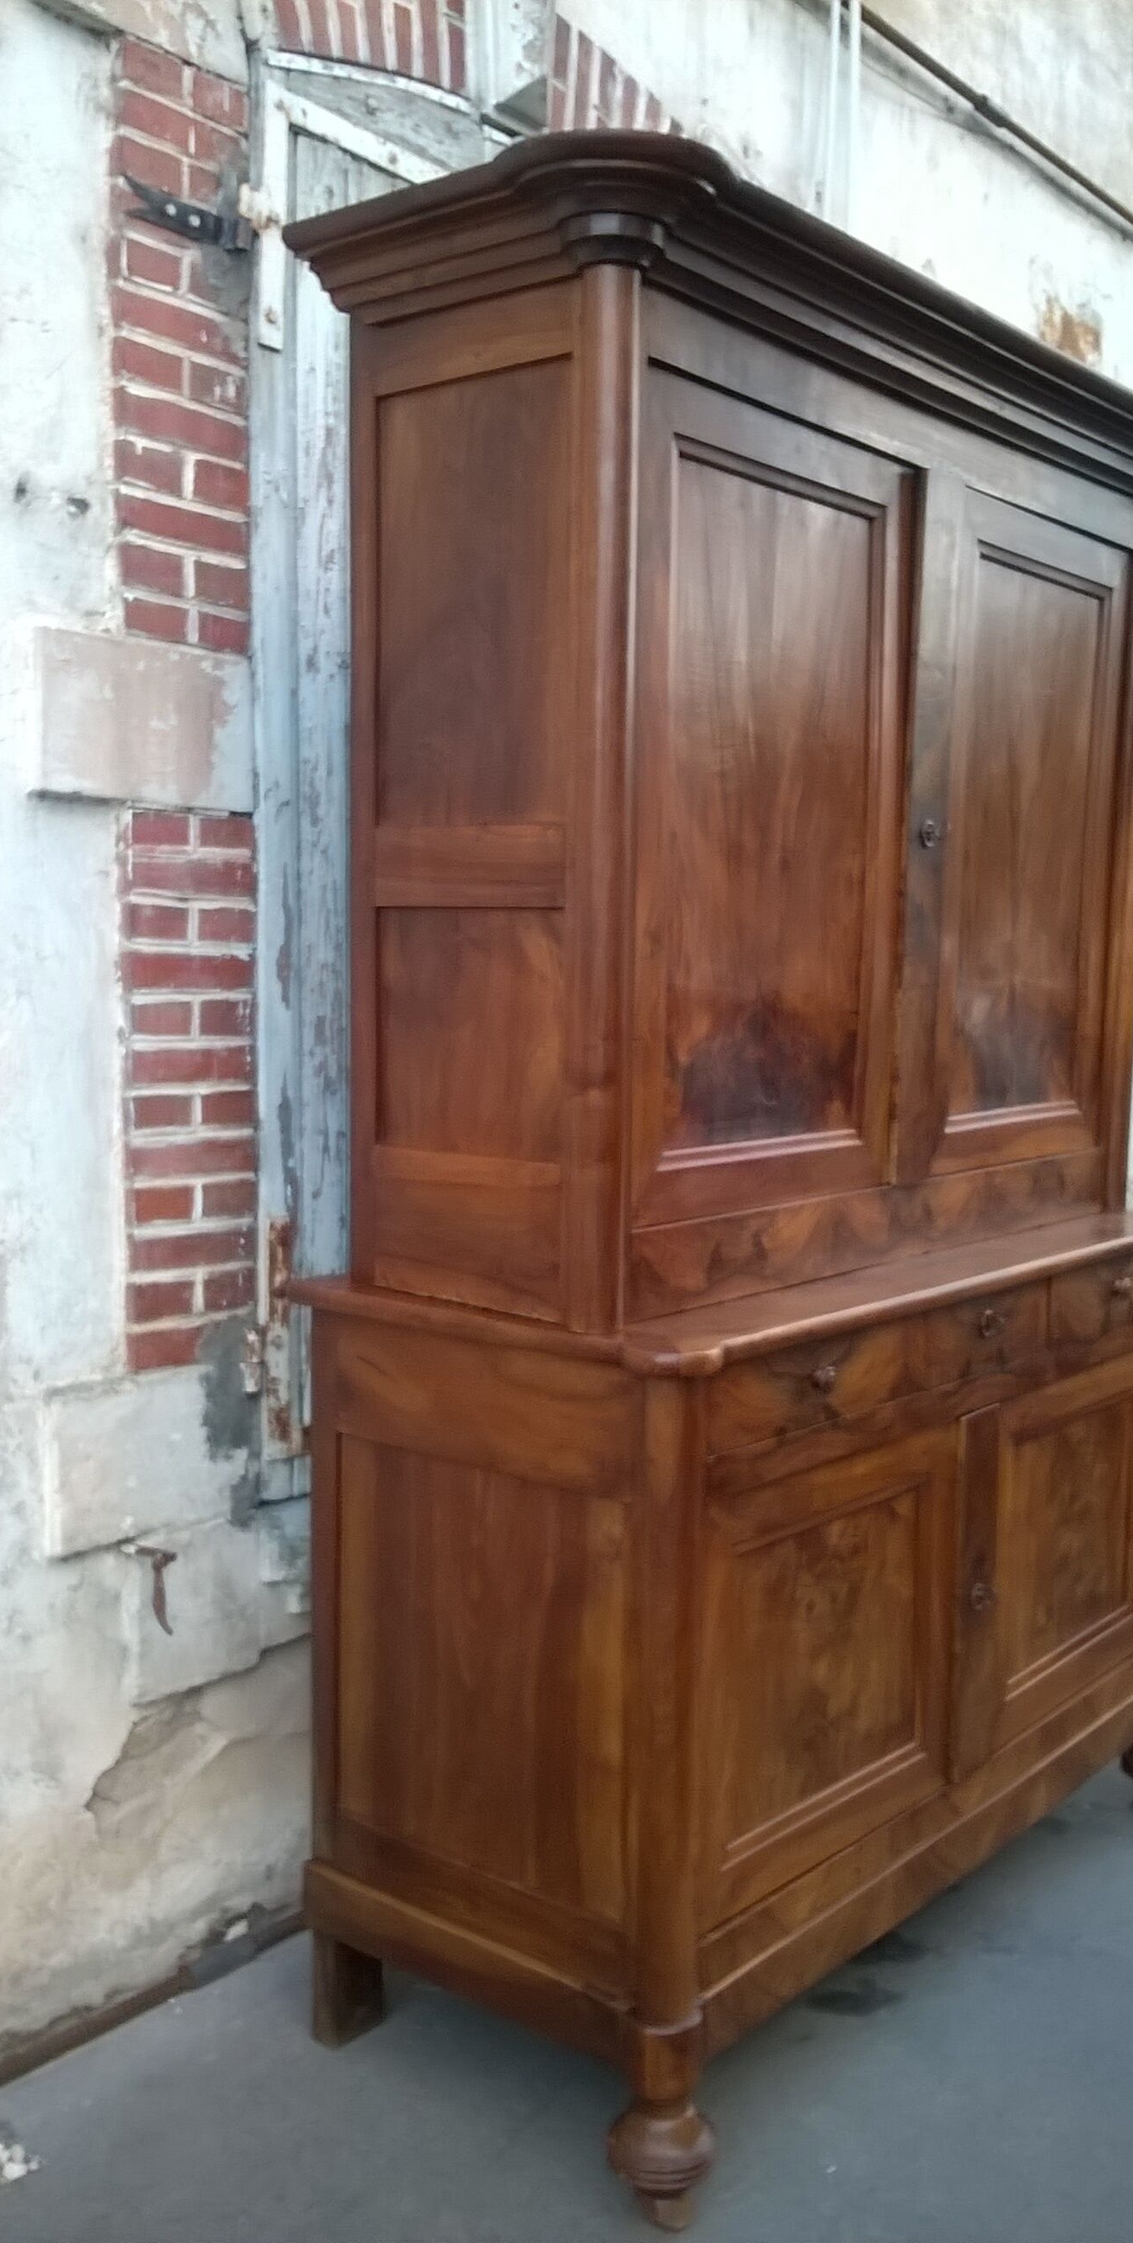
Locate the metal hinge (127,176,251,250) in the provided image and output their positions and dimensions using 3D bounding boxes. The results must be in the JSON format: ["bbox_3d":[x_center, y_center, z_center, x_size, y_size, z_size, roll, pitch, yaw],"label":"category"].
[{"bbox_3d":[-0.492,-1.183,2.562,0.039,0.054,0.181,5,6,39],"label":"metal hinge"}]

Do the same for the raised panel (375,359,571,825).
[{"bbox_3d":[-0.112,-0.631,2.402,0.312,0.536,0.020,5,6,39],"label":"raised panel"}]

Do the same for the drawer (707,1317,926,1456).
[{"bbox_3d":[0.168,0.308,2.553,0.425,0.096,0.495,5,6,39],"label":"drawer"}]

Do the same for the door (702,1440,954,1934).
[{"bbox_3d":[0.346,0.682,2.500,0.027,0.519,0.601,5,6,39],"label":"door"}]

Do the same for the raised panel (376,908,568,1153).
[{"bbox_3d":[-0.119,-0.112,2.448,0.312,0.306,0.020,5,6,39],"label":"raised panel"}]

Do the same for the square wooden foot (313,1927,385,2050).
[{"bbox_3d":[-0.294,1.155,2.674,0.045,0.169,0.105,5,6,39],"label":"square wooden foot"}]

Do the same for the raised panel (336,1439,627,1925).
[{"bbox_3d":[-0.107,0.666,2.411,0.471,0.500,0.020,5,6,39],"label":"raised panel"}]

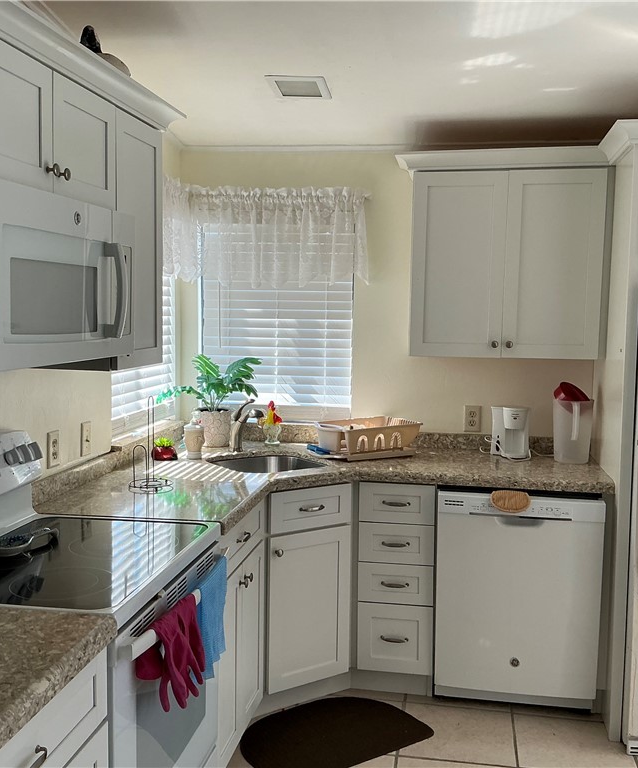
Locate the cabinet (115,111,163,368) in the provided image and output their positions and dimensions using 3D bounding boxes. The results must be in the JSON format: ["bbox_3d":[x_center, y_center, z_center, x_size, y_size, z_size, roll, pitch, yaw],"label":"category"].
[{"bbox_3d":[-0.704,-0.435,2.602,0.309,0.755,0.359,2,5,10],"label":"cabinet"}]

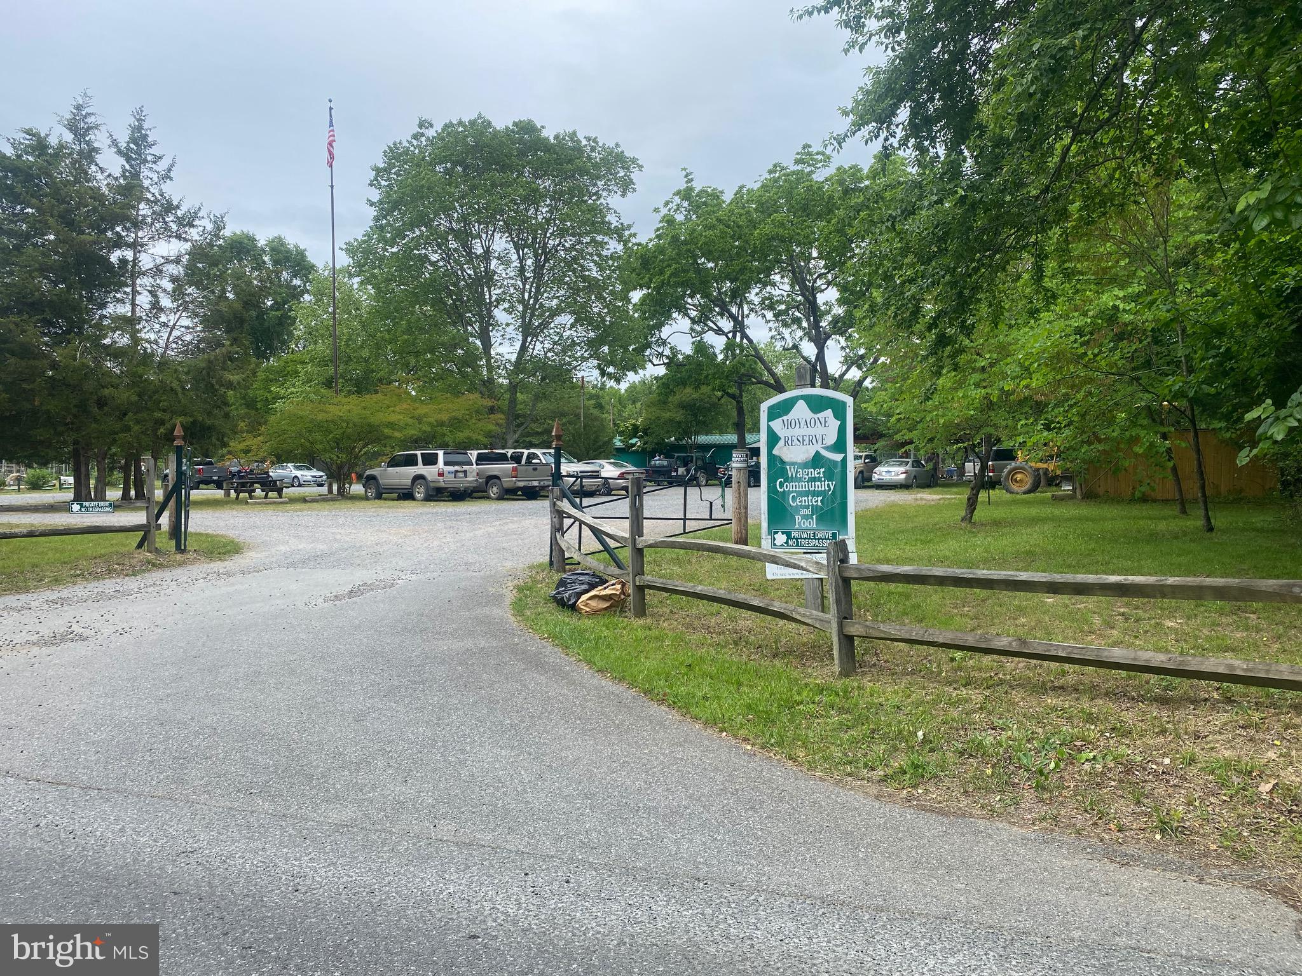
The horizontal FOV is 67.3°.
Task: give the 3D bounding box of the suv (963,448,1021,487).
[{"bbox_3d":[17.896,-0.999,47.470,5.500,1.910,1.970,-1,2,-23],"label":"suv"}]

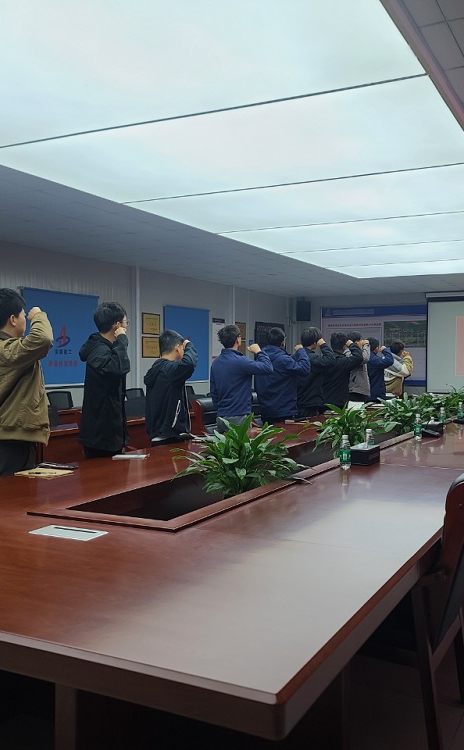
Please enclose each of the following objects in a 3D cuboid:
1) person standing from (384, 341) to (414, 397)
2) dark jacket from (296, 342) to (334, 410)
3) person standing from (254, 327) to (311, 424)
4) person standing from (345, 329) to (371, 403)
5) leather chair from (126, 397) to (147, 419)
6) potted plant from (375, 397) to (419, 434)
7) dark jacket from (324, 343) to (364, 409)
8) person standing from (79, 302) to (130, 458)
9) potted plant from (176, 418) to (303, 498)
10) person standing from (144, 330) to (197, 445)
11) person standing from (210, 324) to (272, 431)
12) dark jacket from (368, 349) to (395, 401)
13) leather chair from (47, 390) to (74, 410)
[{"bbox_3d":[2.722,0.302,11.819,0.460,1.710,0.520,-1,1,-22],"label":"person standing"},{"bbox_3d":[0.970,0.018,8.488,0.460,0.800,0.550,-1,2,-40],"label":"dark jacket"},{"bbox_3d":[0.522,0.369,7.610,0.480,1.759,0.580,-1,2,-43],"label":"person standing"},{"bbox_3d":[1.705,0.280,9.889,0.440,1.831,0.500,-1,2,-32],"label":"person standing"},{"bbox_3d":[-1.202,0.756,9.107,0.600,0.940,0.580,1,1,28],"label":"leather chair"},{"bbox_3d":[1.650,0.444,7.216,0.580,0.500,0.580,1,1,28],"label":"potted plant"},{"bbox_3d":[1.408,0.007,9.283,0.460,0.849,0.560,-1,2,-42],"label":"dark jacket"},{"bbox_3d":[-0.864,0.425,4.925,0.420,1.790,0.500,0,1,-16],"label":"person standing"},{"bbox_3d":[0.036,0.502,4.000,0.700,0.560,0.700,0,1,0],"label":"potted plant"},{"bbox_3d":[-0.491,0.468,5.768,0.460,1.647,0.520,-1,1,-24],"label":"person standing"},{"bbox_3d":[0.082,0.408,6.824,0.540,1.735,0.450,1,2,38],"label":"person standing"},{"bbox_3d":[2.149,0.008,10.668,0.450,0.799,0.530,-1,2,-38],"label":"dark jacket"},{"bbox_3d":[-2.495,0.729,10.367,0.600,0.940,0.580,1,1,28],"label":"leather chair"}]

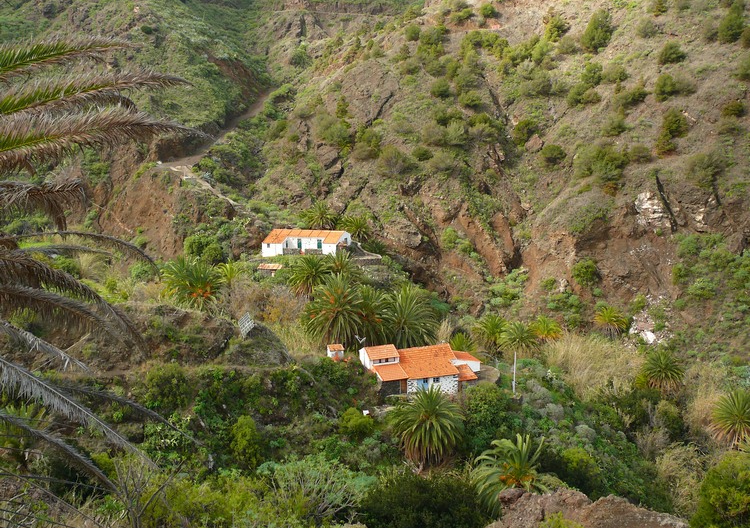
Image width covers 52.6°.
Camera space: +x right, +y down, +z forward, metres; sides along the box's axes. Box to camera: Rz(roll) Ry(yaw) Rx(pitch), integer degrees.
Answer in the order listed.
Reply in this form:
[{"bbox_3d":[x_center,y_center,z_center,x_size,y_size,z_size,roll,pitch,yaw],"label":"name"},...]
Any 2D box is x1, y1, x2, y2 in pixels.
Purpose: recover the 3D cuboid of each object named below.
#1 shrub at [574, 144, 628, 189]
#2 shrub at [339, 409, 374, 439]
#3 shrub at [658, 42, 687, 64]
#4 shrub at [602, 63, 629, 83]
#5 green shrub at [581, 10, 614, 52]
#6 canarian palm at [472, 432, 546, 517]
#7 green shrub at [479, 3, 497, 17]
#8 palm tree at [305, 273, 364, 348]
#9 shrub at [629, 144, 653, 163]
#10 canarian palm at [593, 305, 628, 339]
[{"bbox_3d":[49.600,-21.350,166.000,11.470,9.570,9.750,0,12,0],"label":"shrub"},{"bbox_3d":[-2.390,20.620,98.000,4.510,4.010,4.290,0,12,0],"label":"shrub"},{"bbox_3d":[73.776,-52.450,188.000,6.600,5.300,6.400,0,13,0],"label":"shrub"},{"bbox_3d":[61.860,-49.000,195.000,6.490,4.990,5.840,0,12,0],"label":"shrub"},{"bbox_3d":[51.310,-53.850,174.830,7.840,9.260,7.450,4,14,15],"label":"green shrub"},{"bbox_3d":[13.484,21.203,76.000,7.300,7.700,7.200,0,13,0],"label":"canarian palm"},{"bbox_3d":[30.421,-68.550,205.000,4.900,3.800,4.600,2,12,8],"label":"green shrub"},{"bbox_3d":[-5.663,6.642,106.000,8.400,9.800,8.300,0,13,0],"label":"palm tree"},{"bbox_3d":[51.410,-21.400,146.790,4.650,3.830,4.410,5,14,19],"label":"shrub"},{"bbox_3d":[36.690,9.110,118.100,5.610,5.250,5.610,4,14,18],"label":"canarian palm"}]

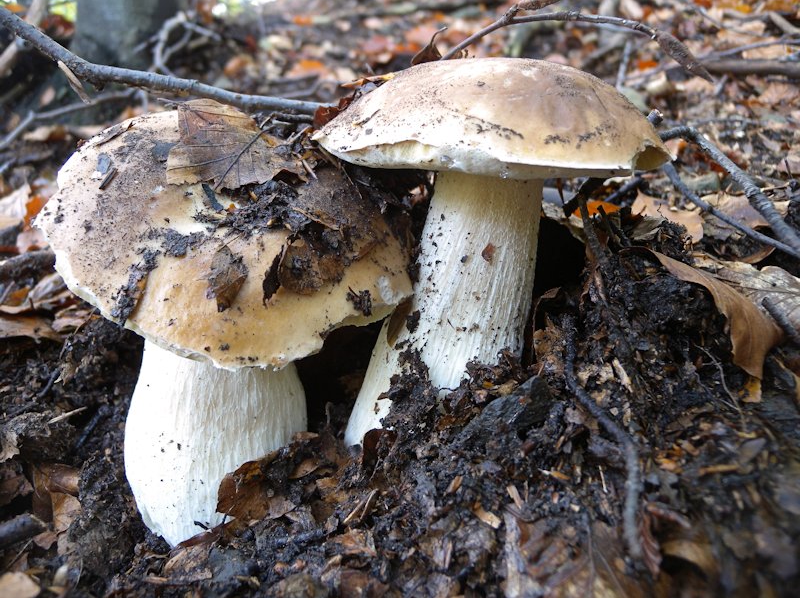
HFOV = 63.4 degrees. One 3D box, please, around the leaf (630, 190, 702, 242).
[{"bbox_3d":[0.191,-0.058,0.460,0.056,0.014,0.055,0,33,0],"label":"leaf"}]

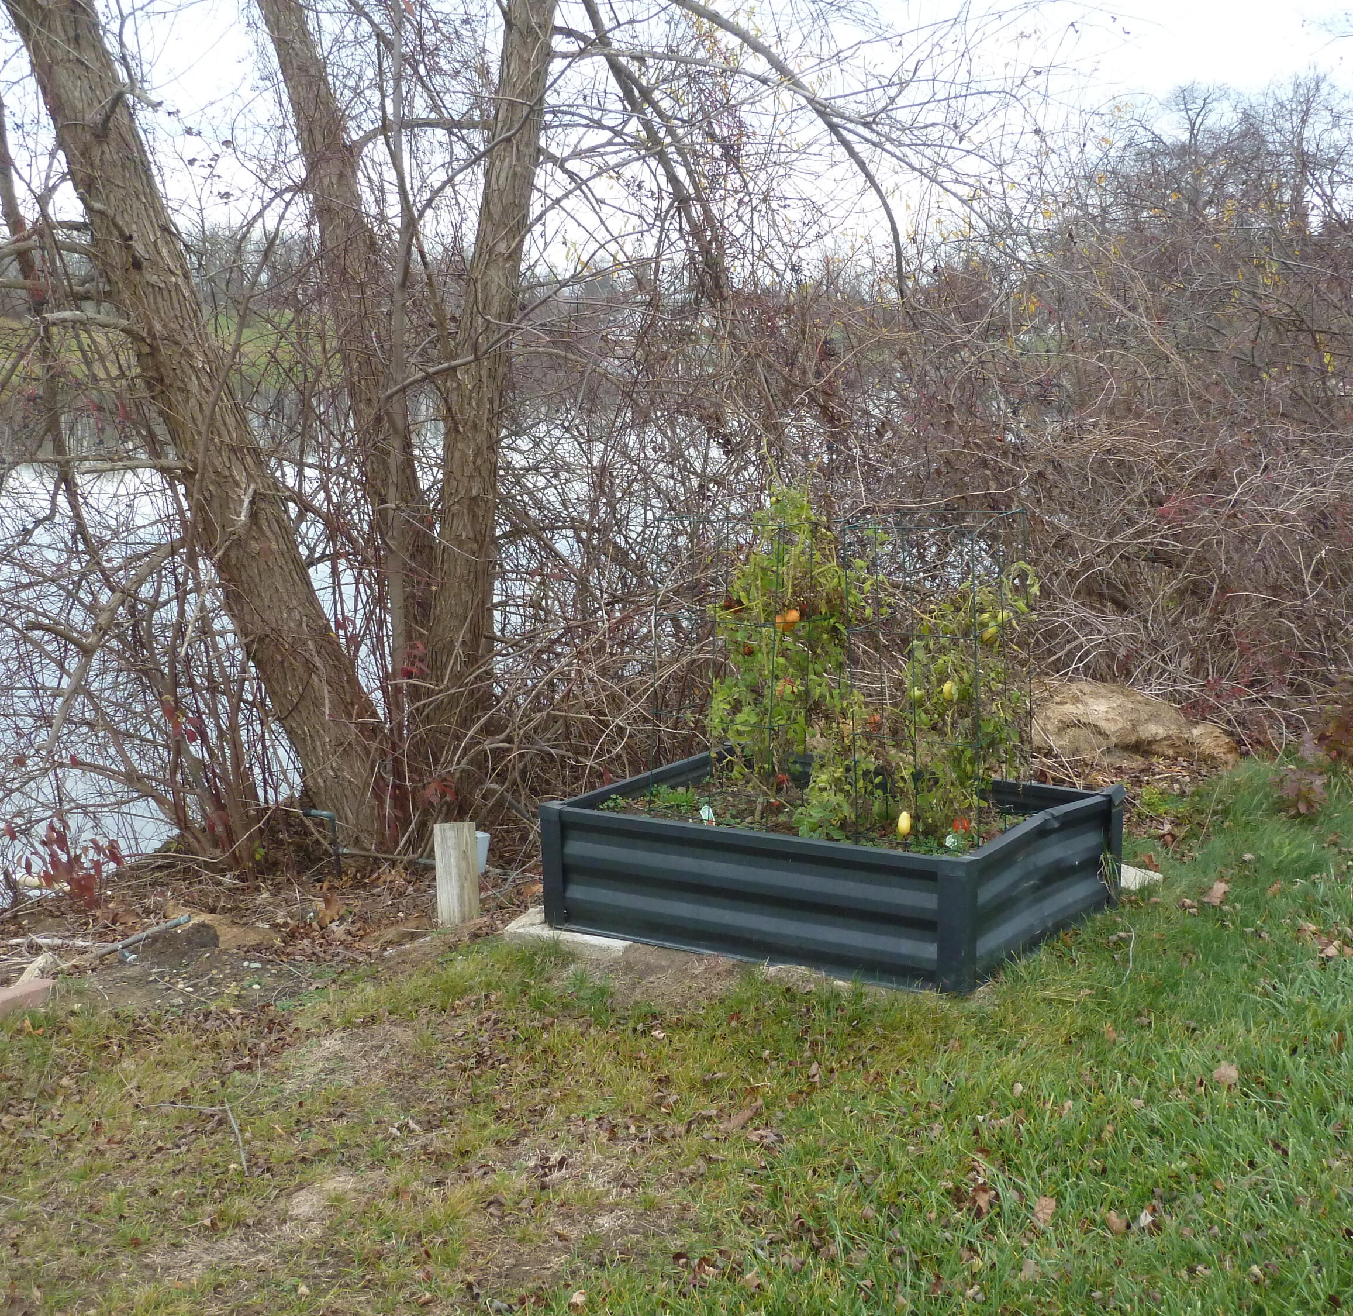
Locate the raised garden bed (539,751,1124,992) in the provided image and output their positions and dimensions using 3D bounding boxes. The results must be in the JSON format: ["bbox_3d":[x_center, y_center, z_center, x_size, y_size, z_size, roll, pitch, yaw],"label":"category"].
[{"bbox_3d":[0.414,0.523,4.930,1.222,0.313,0.924,4,10,35],"label":"raised garden bed"}]

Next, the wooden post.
[{"bbox_3d":[-0.628,0.622,5.383,0.091,0.306,0.091,-5,-4,29],"label":"wooden post"}]

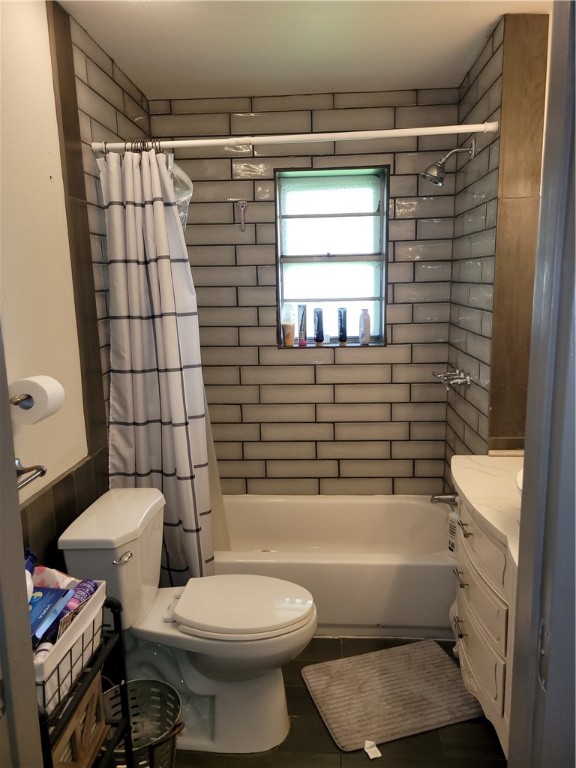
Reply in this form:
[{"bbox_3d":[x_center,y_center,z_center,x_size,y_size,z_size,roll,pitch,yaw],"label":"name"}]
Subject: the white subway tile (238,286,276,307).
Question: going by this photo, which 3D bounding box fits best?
[{"bbox_3d":[-0.160,-0.468,3.070,0.209,0.102,0.012,0,11,3],"label":"white subway tile"}]

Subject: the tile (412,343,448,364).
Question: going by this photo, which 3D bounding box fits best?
[{"bbox_3d":[0.756,-0.162,3.070,0.191,0.102,0.010,-1,11,3],"label":"tile"}]

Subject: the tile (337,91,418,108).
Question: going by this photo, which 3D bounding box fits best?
[{"bbox_3d":[0.428,-1.392,2.825,0.400,0.071,0.010,-1,12,3],"label":"tile"}]

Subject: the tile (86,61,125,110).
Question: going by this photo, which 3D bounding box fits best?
[{"bbox_3d":[-0.728,-1.186,2.309,0.010,0.099,0.402,-1,12,3],"label":"tile"}]

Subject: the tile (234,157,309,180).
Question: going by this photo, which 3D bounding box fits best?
[{"bbox_3d":[-0.081,-1.097,2.922,0.405,0.102,0.010,-1,11,3],"label":"tile"}]

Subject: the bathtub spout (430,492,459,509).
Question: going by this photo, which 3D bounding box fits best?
[{"bbox_3d":[0.766,0.568,2.803,0.139,0.070,0.055,-1,11,3],"label":"bathtub spout"}]

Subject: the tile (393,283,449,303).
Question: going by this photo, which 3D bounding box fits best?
[{"bbox_3d":[0.698,-0.474,2.999,0.290,0.100,0.010,-1,12,3],"label":"tile"}]

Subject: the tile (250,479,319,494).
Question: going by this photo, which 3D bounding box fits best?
[{"bbox_3d":[-0.026,0.578,3.257,0.405,0.096,0.010,-1,12,3],"label":"tile"}]

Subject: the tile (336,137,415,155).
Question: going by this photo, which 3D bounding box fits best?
[{"bbox_3d":[0.438,-1.206,2.873,0.405,0.102,0.010,-1,11,3],"label":"tile"}]

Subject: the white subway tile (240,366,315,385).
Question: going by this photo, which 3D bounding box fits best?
[{"bbox_3d":[-0.052,-0.048,3.098,0.399,0.100,0.012,0,10,3],"label":"white subway tile"}]

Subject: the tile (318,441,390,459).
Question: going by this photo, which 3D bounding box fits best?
[{"bbox_3d":[0.357,0.359,3.142,0.401,0.102,0.012,-1,11,3],"label":"tile"}]

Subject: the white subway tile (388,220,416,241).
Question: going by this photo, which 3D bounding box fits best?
[{"bbox_3d":[0.574,-0.777,2.904,0.135,0.102,0.012,-1,11,3],"label":"white subway tile"}]

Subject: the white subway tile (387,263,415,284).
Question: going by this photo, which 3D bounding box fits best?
[{"bbox_3d":[0.590,-0.579,3.007,0.134,0.102,0.012,0,11,3],"label":"white subway tile"}]

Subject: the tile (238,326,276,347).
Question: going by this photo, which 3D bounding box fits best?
[{"bbox_3d":[-0.158,-0.254,3.093,0.202,0.098,0.010,-1,12,3],"label":"tile"}]

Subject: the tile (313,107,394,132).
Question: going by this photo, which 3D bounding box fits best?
[{"bbox_3d":[0.323,-1.310,2.858,0.405,0.102,0.010,-1,11,3],"label":"tile"}]

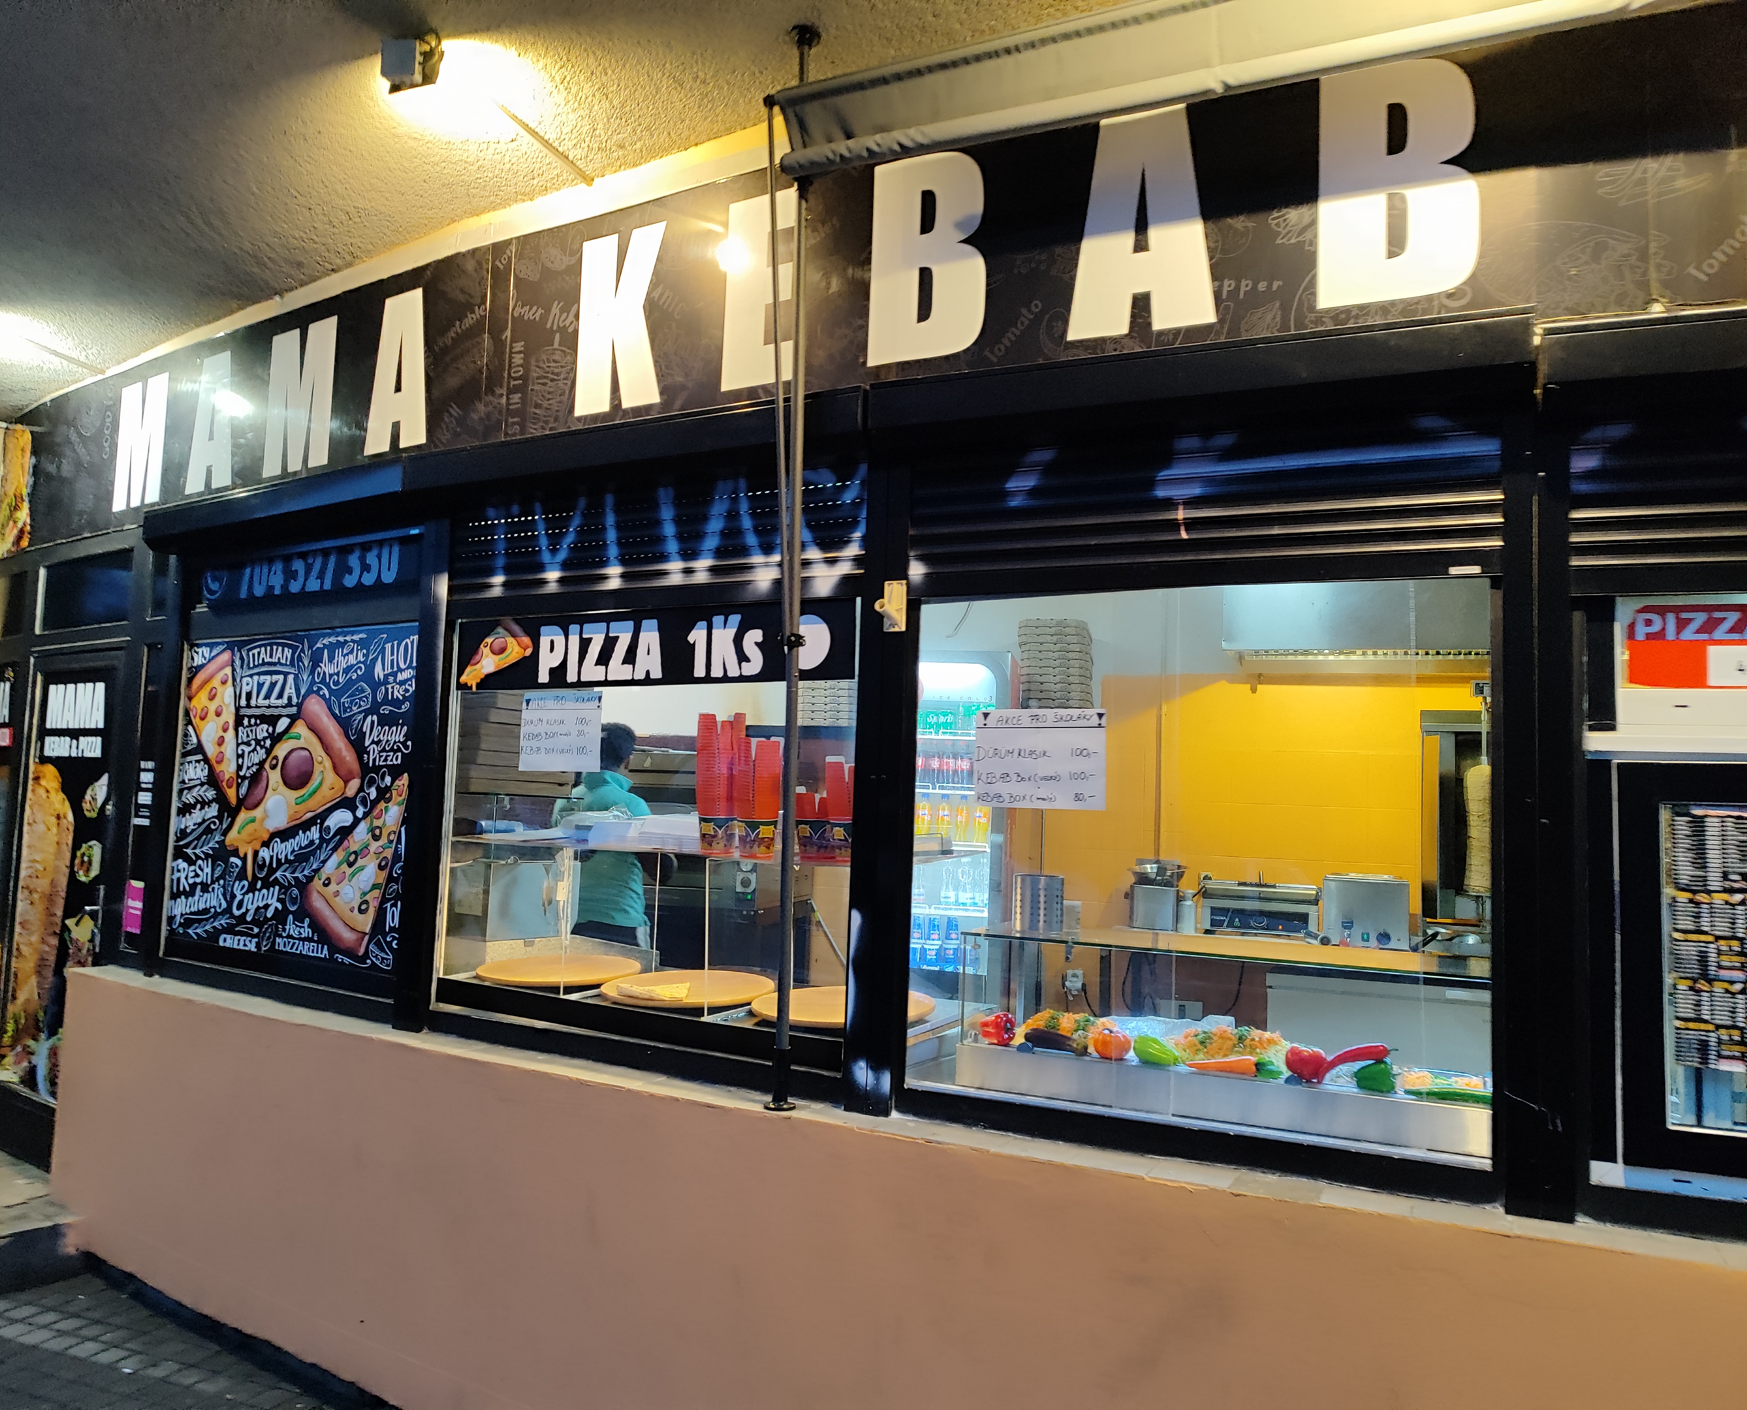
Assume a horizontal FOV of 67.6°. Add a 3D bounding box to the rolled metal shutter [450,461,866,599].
[{"bbox_3d":[-0.614,-0.417,3.421,1.400,0.305,0.080,0,-4,31],"label":"rolled metal shutter"}]

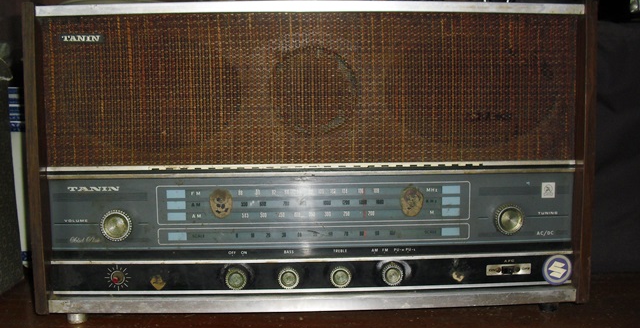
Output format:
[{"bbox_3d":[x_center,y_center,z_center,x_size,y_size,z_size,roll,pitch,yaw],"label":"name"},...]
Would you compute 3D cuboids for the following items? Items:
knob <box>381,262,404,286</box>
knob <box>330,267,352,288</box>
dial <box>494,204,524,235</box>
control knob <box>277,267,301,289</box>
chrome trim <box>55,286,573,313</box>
[{"bbox_3d":[0.080,0.123,0.740,0.023,0.023,0.014,-1,5,-3],"label":"knob"},{"bbox_3d":[0.023,0.126,0.738,0.023,0.023,0.014,-1,5,-3],"label":"knob"},{"bbox_3d":[0.212,0.062,0.745,0.031,0.031,0.016,-1,5,-3],"label":"dial"},{"bbox_3d":[-0.034,0.126,0.735,0.023,0.023,0.014,-1,5,-3],"label":"control knob"},{"bbox_3d":[-0.004,0.152,0.737,0.578,0.017,0.016,-1,5,-3],"label":"chrome trim"}]

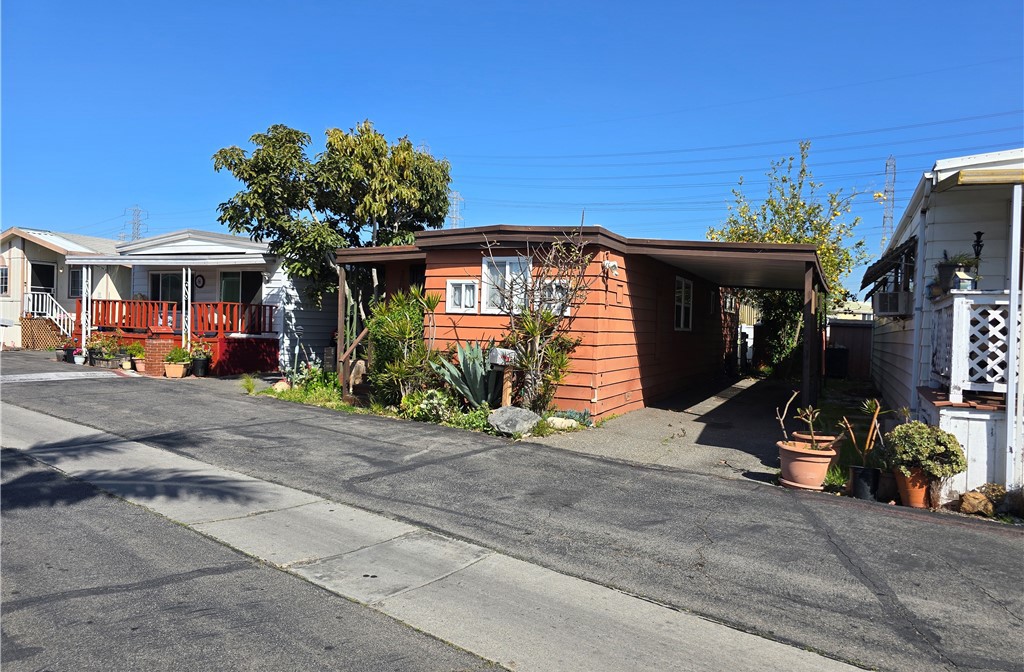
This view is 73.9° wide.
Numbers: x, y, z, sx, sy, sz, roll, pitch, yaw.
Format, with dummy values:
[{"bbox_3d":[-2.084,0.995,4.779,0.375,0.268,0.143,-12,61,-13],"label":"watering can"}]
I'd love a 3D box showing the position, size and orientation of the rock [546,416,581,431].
[{"bbox_3d":[0.816,1.367,10.732,0.500,0.190,0.280,2,1,26],"label":"rock"}]

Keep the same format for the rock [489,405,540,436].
[{"bbox_3d":[0.030,1.247,10.154,0.700,0.400,0.520,2,1,26],"label":"rock"}]

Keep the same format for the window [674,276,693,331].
[{"bbox_3d":[4.349,-0.779,17.046,0.100,1.290,1.880,2,1,26],"label":"window"}]

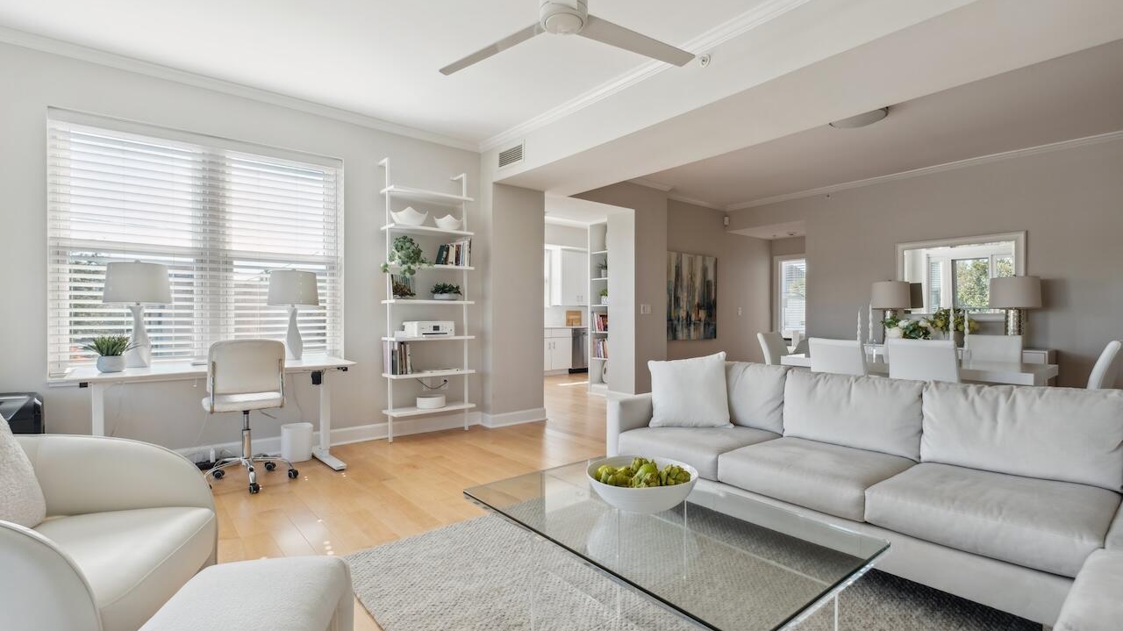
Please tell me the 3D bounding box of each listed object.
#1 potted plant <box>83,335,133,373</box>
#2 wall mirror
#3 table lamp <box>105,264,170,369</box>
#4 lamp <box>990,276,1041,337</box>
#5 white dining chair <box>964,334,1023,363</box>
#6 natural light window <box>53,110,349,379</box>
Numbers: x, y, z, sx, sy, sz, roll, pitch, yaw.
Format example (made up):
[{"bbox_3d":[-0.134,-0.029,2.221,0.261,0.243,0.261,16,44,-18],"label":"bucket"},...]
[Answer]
[{"bbox_3d":[-2.916,0.235,3.022,0.260,0.230,0.250,0,0,-36],"label":"potted plant"},{"bbox_3d":[4.558,-0.419,5.404,0.050,0.959,1.196,0,0,-42],"label":"wall mirror"},{"bbox_3d":[-2.864,-0.013,3.162,0.355,0.710,0.355,0,0,-38],"label":"table lamp"},{"bbox_3d":[4.500,-0.015,4.635,0.370,0.730,0.370,0,0,-39],"label":"lamp"},{"bbox_3d":[3.690,0.650,4.070,0.570,0.930,0.430,0,0,-39],"label":"white dining chair"},{"bbox_3d":[-2.618,-0.457,3.557,1.766,1.735,0.120,0,0,-36],"label":"natural light window"}]

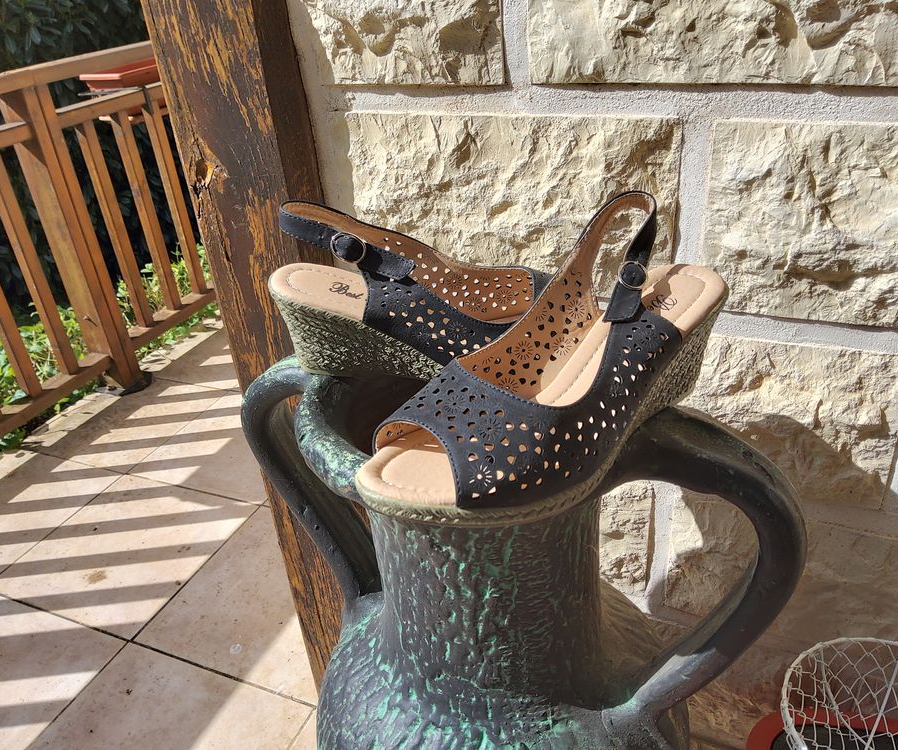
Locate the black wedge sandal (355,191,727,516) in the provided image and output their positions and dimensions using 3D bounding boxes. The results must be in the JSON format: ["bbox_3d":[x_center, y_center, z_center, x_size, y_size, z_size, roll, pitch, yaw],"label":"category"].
[{"bbox_3d":[0.059,-0.020,0.373,0.238,0.119,0.090,-22,34,-30],"label":"black wedge sandal"}]

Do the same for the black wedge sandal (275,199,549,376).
[{"bbox_3d":[0.003,-0.058,0.462,0.238,0.113,0.090,-2,36,8],"label":"black wedge sandal"}]

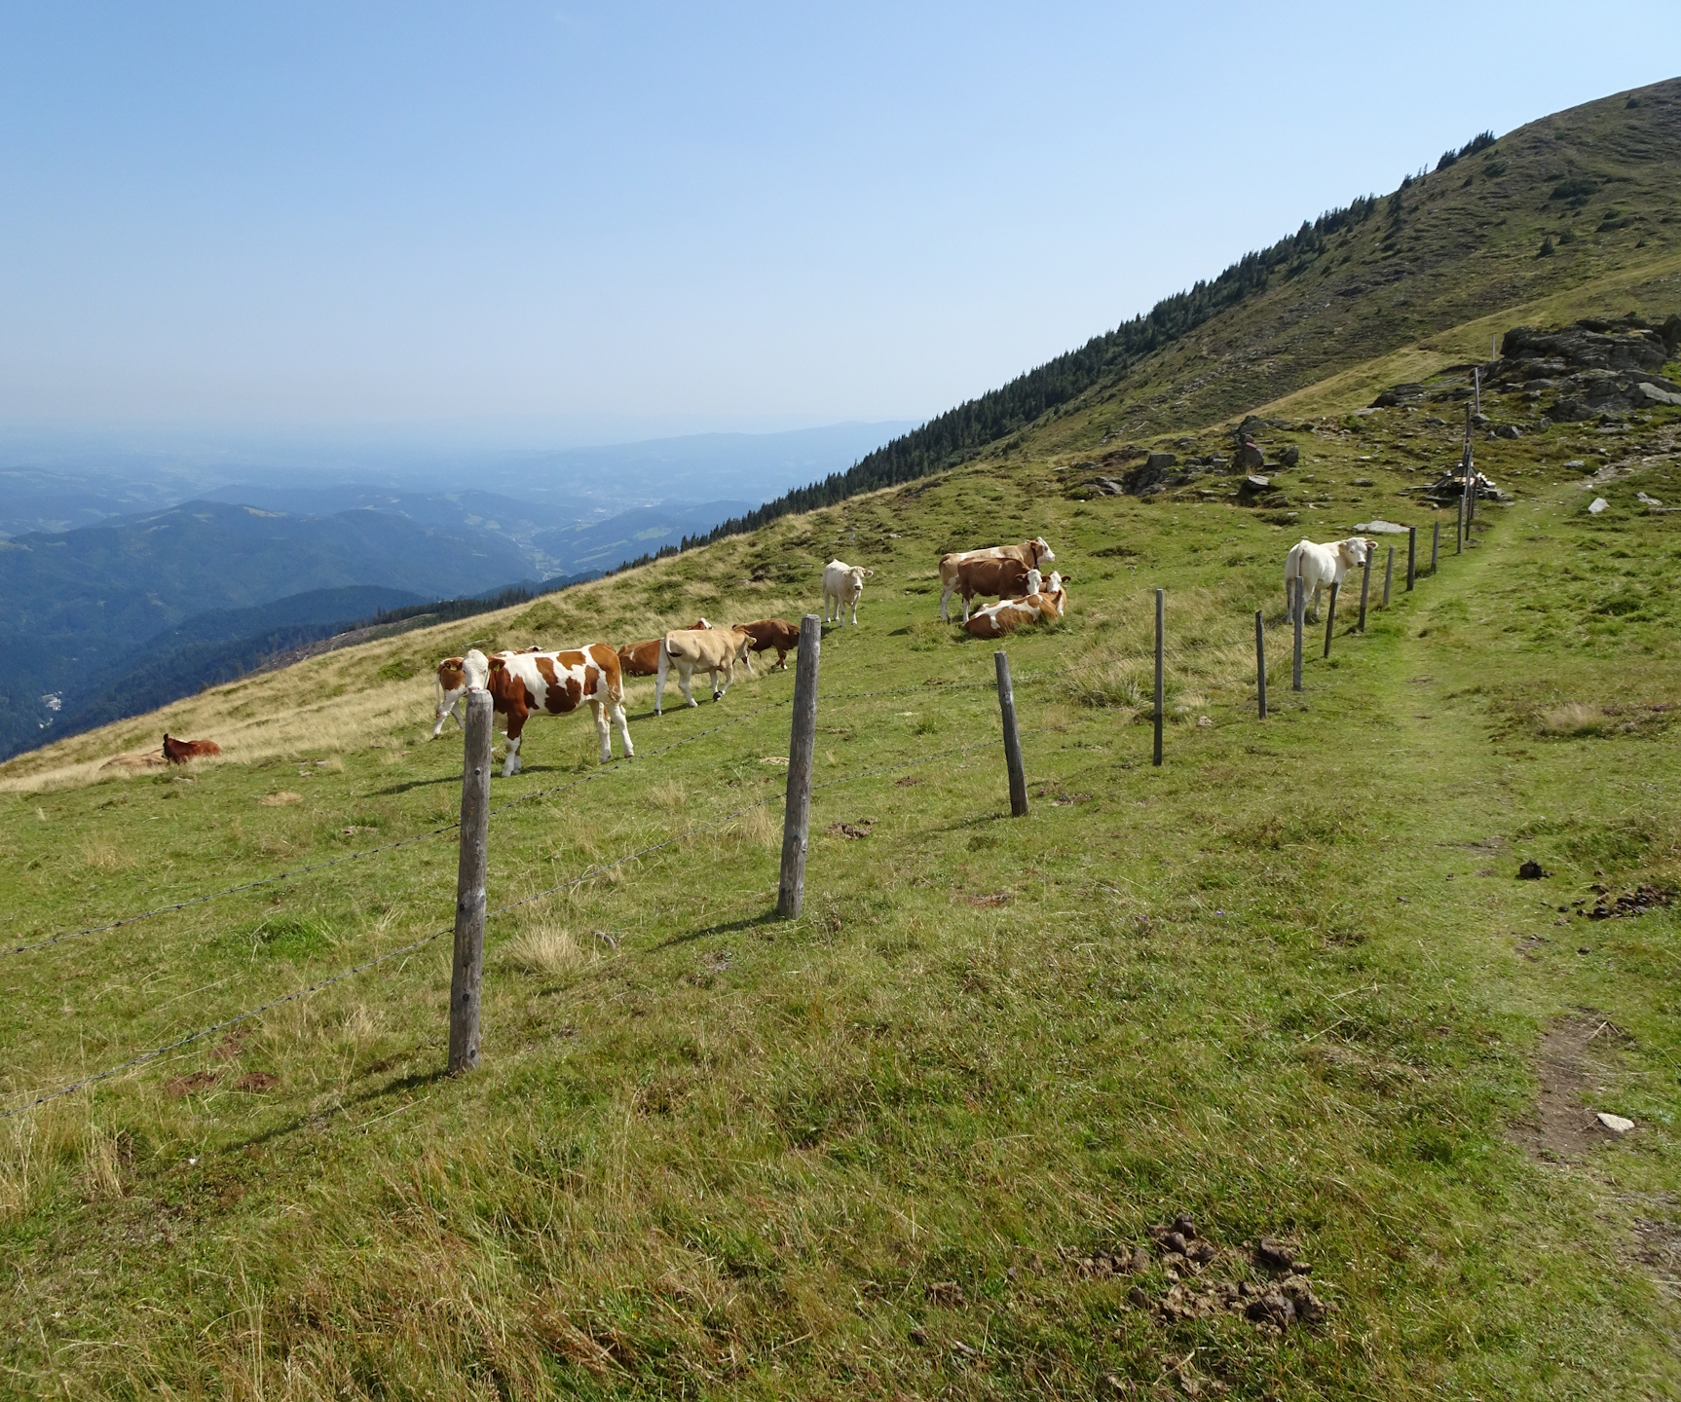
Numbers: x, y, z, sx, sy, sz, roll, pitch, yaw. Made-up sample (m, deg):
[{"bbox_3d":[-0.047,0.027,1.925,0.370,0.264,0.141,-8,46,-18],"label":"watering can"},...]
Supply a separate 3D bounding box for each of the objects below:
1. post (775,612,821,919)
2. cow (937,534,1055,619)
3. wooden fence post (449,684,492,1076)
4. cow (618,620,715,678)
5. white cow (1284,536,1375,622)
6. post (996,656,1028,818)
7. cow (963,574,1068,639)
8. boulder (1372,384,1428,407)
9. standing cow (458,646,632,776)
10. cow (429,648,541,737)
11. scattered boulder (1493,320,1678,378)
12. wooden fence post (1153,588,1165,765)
[{"bbox_3d":[-0.164,0.285,5.301,0.095,1.298,0.095,4,13,-1],"label":"post"},{"bbox_3d":[2.852,-2.208,23.700,2.000,1.440,0.600,0,13,-2],"label":"cow"},{"bbox_3d":[-1.149,0.580,4.052,0.087,1.299,0.087,6,13,-1],"label":"wooden fence post"},{"bbox_3d":[-3.441,-1.029,25.500,1.900,1.100,0.750,-2,13,-8],"label":"cow"},{"bbox_3d":[7.653,-1.891,20.200,1.650,1.330,0.680,-12,18,-42],"label":"white cow"},{"bbox_3d":[1.129,0.218,8.600,0.095,1.100,0.095,-8,13,2],"label":"post"},{"bbox_3d":[2.962,-1.611,22.000,1.650,1.020,0.800,-4,13,-18],"label":"cow"},{"bbox_3d":[19.420,-10.597,45.000,1.800,0.750,1.200,5,13,19],"label":"boulder"},{"bbox_3d":[-2.981,0.086,13.200,1.700,1.280,0.580,-3,14,-14],"label":"standing cow"},{"bbox_3d":[-5.383,-0.159,20.200,1.950,1.280,0.620,-1,13,-5],"label":"cow"},{"bbox_3d":[27.448,-12.980,48.000,5.500,1.850,3.200,6,14,24],"label":"scattered boulder"},{"bbox_3d":[2.348,-0.164,9.548,0.063,1.328,0.063,-2,13,1],"label":"wooden fence post"}]

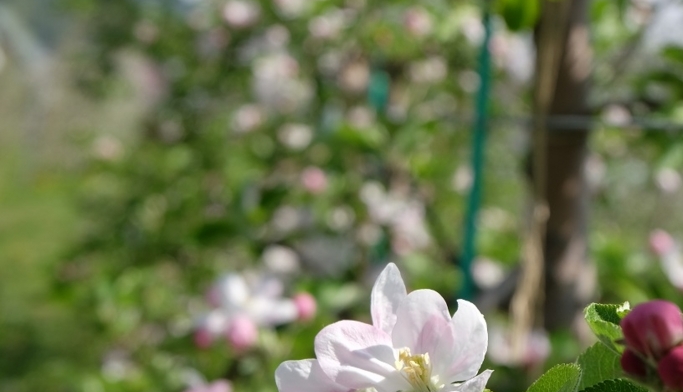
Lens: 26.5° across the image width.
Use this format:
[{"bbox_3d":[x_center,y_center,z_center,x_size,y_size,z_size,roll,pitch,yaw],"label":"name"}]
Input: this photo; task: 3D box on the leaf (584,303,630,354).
[{"bbox_3d":[0.070,0.035,0.380,0.013,0.014,0.009,-29,-44,7],"label":"leaf"}]

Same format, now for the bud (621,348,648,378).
[{"bbox_3d":[0.075,0.043,0.370,0.009,0.008,0.009,0,4,0],"label":"bud"}]

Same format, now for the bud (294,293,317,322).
[{"bbox_3d":[-0.019,0.058,0.750,0.013,0.015,0.013,25,0,0],"label":"bud"}]

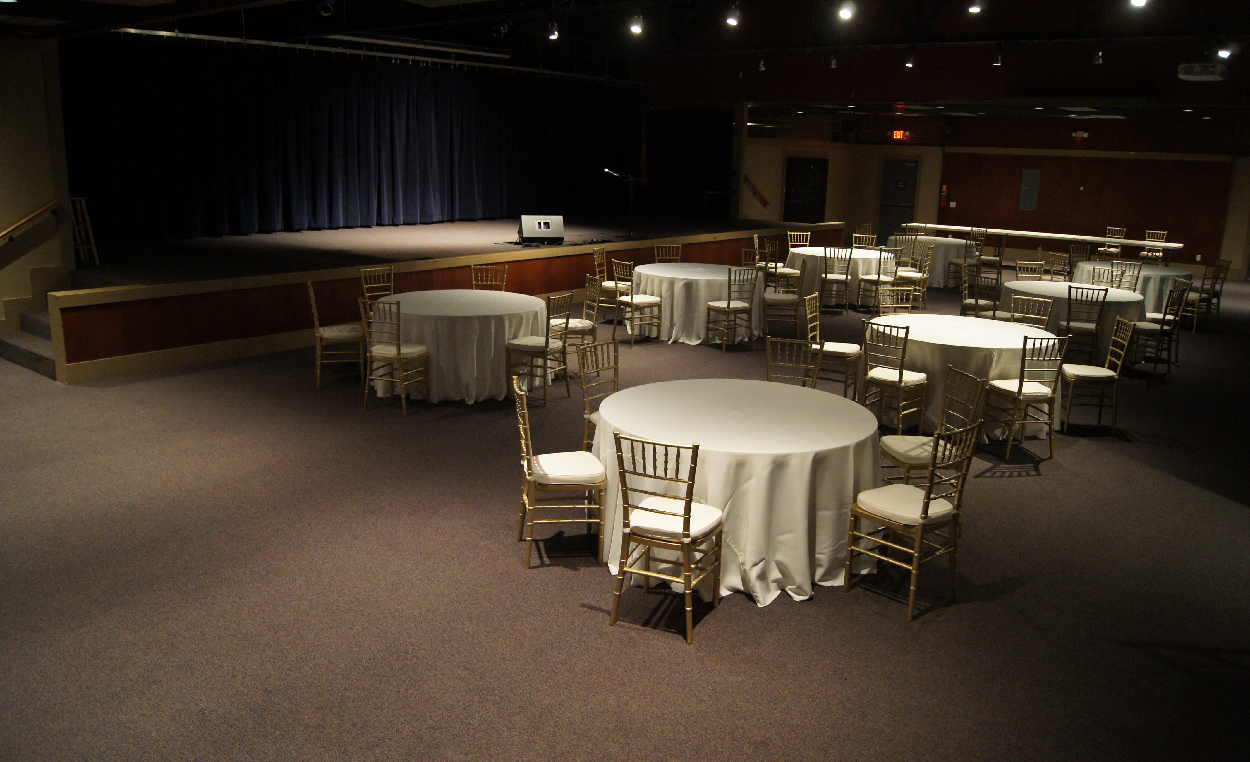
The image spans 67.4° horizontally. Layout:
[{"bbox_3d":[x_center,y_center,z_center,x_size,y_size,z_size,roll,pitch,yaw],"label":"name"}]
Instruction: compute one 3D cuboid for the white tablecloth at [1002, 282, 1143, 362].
[{"bbox_3d":[4.994,-0.652,10.659,1.610,0.765,1.610,8,15,24],"label":"white tablecloth"}]

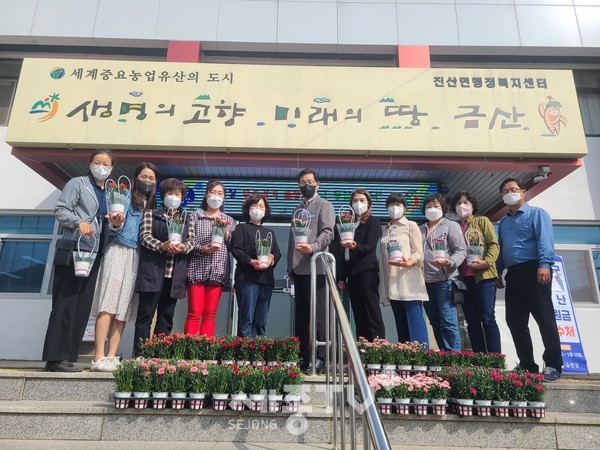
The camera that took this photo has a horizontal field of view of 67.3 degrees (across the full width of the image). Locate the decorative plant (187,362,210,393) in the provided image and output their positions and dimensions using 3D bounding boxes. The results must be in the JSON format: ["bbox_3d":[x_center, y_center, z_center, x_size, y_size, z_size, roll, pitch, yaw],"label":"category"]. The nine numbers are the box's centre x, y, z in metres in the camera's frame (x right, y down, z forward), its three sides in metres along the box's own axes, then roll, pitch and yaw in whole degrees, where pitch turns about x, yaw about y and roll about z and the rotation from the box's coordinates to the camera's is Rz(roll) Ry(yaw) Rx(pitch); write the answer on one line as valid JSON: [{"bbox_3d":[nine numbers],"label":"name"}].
[{"bbox_3d":[-0.588,0.884,2.612,0.125,0.165,0.120,1,-17,0],"label":"decorative plant"}]

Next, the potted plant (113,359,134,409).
[{"bbox_3d":[-1.017,0.919,2.597,0.115,0.262,0.115,1,-17,0],"label":"potted plant"}]

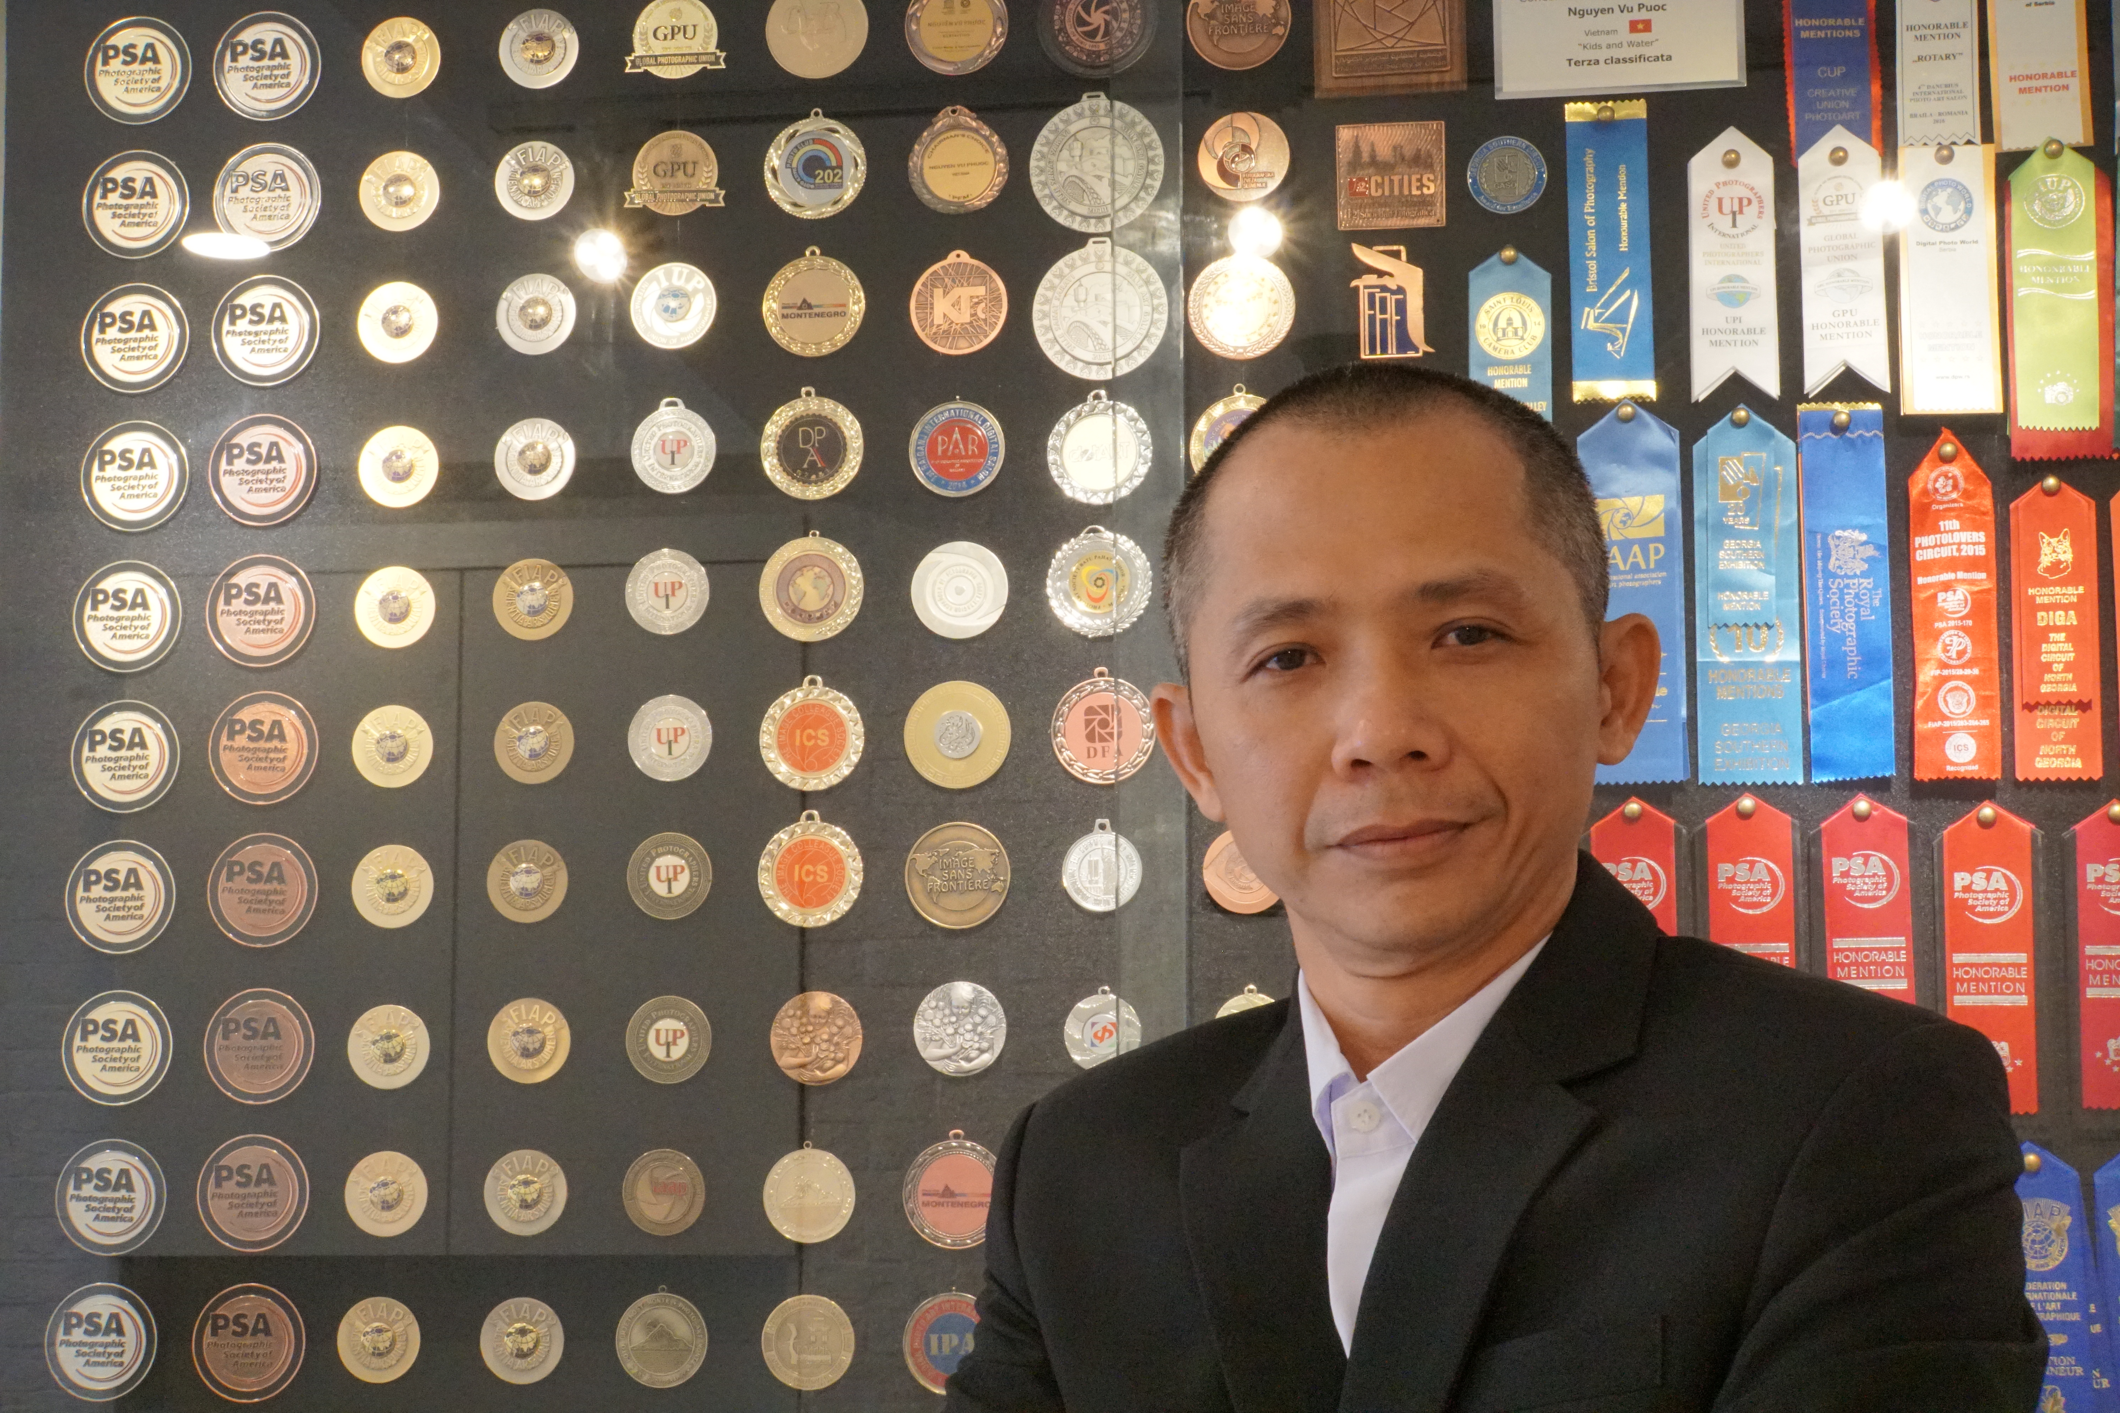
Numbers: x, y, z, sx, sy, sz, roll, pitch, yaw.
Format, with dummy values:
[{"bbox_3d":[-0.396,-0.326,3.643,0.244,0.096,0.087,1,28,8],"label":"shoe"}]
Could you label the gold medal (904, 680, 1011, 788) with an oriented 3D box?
[{"bbox_3d":[-0.062,0.017,1.961,0.066,0.066,0.005,-1,-6,7],"label":"gold medal"}]

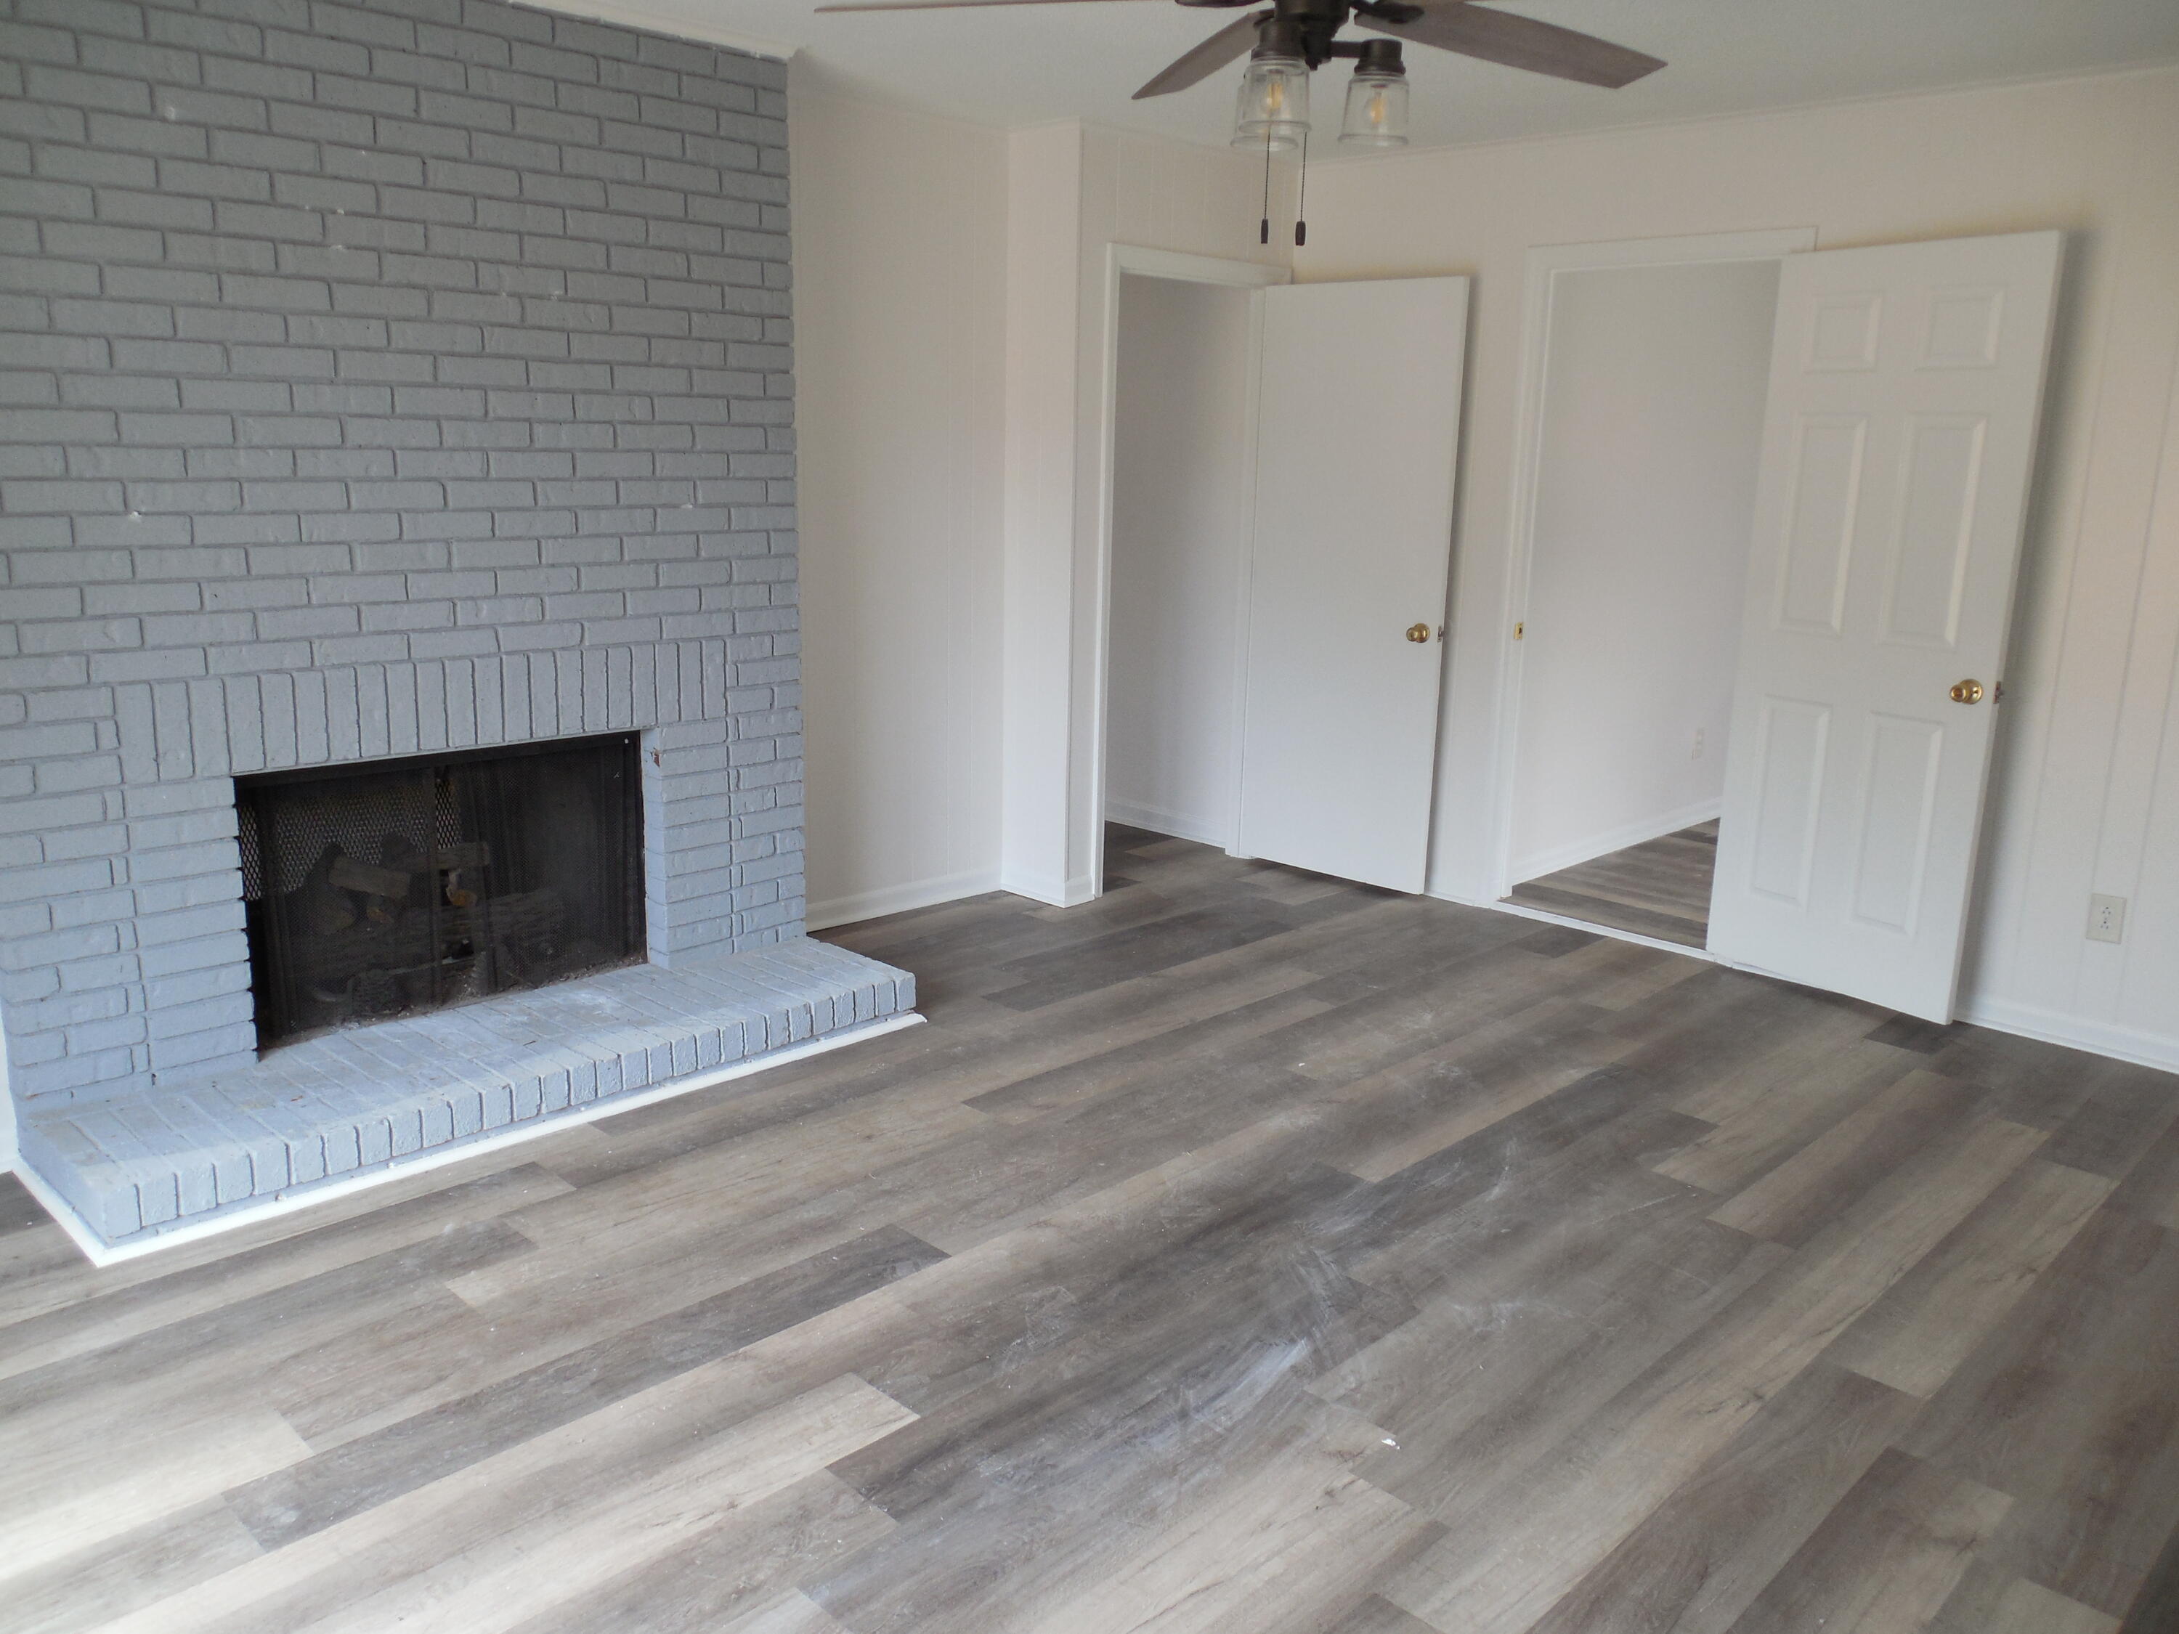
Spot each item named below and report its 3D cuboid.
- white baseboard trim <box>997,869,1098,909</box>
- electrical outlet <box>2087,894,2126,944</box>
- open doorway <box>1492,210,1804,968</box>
[{"bbox_3d":[-0.139,0.226,5.358,0.298,0.083,0.146,14,18,43],"label":"white baseboard trim"},{"bbox_3d":[2.607,0.263,4.042,0.076,0.117,0.008,14,18,43],"label":"electrical outlet"},{"bbox_3d":[1.679,-0.658,4.848,0.853,2.110,0.130,14,18,43],"label":"open doorway"}]

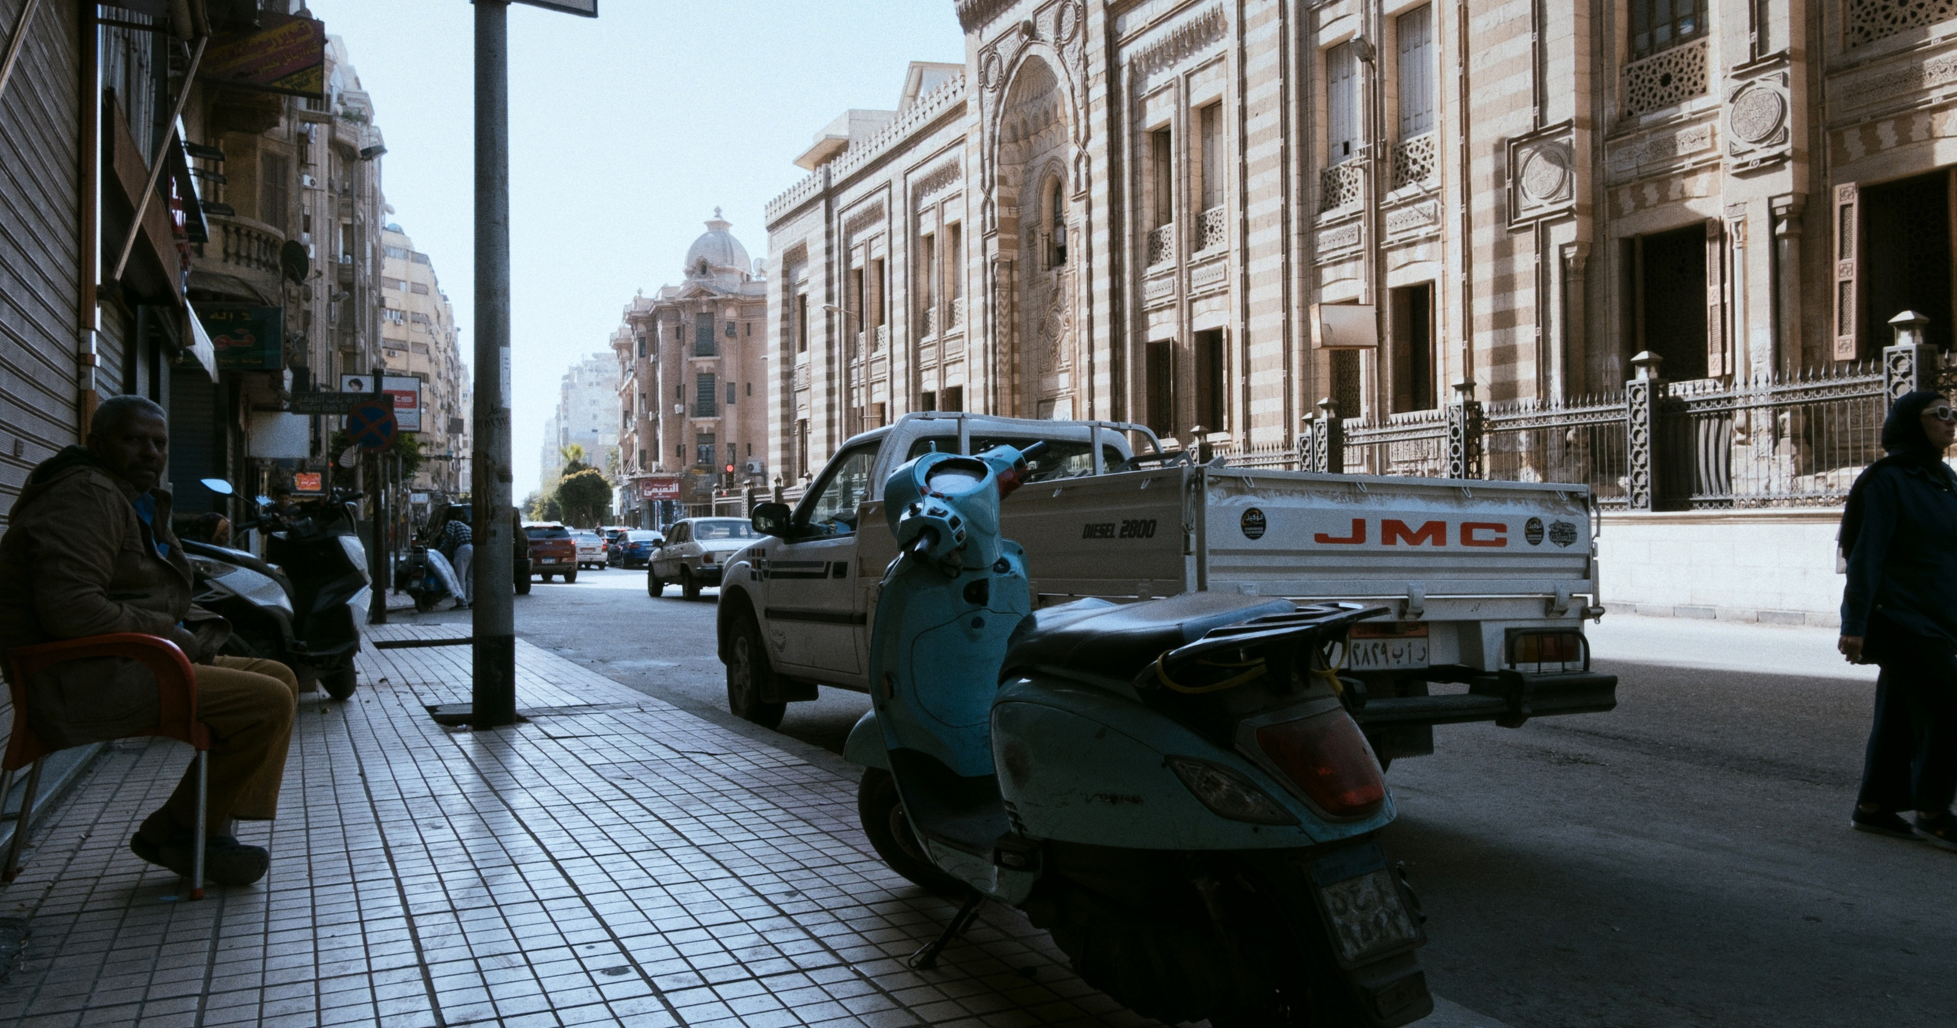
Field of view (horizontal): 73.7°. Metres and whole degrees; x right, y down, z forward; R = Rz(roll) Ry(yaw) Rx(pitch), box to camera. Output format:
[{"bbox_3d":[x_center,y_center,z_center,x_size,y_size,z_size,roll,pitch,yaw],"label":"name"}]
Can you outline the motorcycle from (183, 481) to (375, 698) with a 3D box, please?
[{"bbox_3d":[-3.886,0.423,6.913,0.750,1.280,1.980,-1,-1,14],"label":"motorcycle"}]

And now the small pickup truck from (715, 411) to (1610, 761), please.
[{"bbox_3d":[0.242,0.349,6.184,1.720,1.690,5.000,0,-1,-29],"label":"small pickup truck"}]

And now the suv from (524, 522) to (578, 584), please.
[{"bbox_3d":[-12.565,1.059,36.982,1.830,1.670,4.450,0,-1,-27],"label":"suv"}]

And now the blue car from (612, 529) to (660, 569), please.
[{"bbox_3d":[-13.115,1.370,50.777,1.770,1.470,4.450,0,-1,-24],"label":"blue car"}]

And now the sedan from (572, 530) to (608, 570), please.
[{"bbox_3d":[-15.186,1.401,49.476,1.700,1.460,4.300,0,-1,-27],"label":"sedan"}]

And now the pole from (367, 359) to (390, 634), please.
[{"bbox_3d":[-6.856,-0.219,14.904,0.150,2.950,0.150,-1,-1,0],"label":"pole"}]

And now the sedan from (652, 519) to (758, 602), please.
[{"bbox_3d":[-4.957,0.826,24.686,1.680,1.460,4.450,0,-1,-26],"label":"sedan"}]

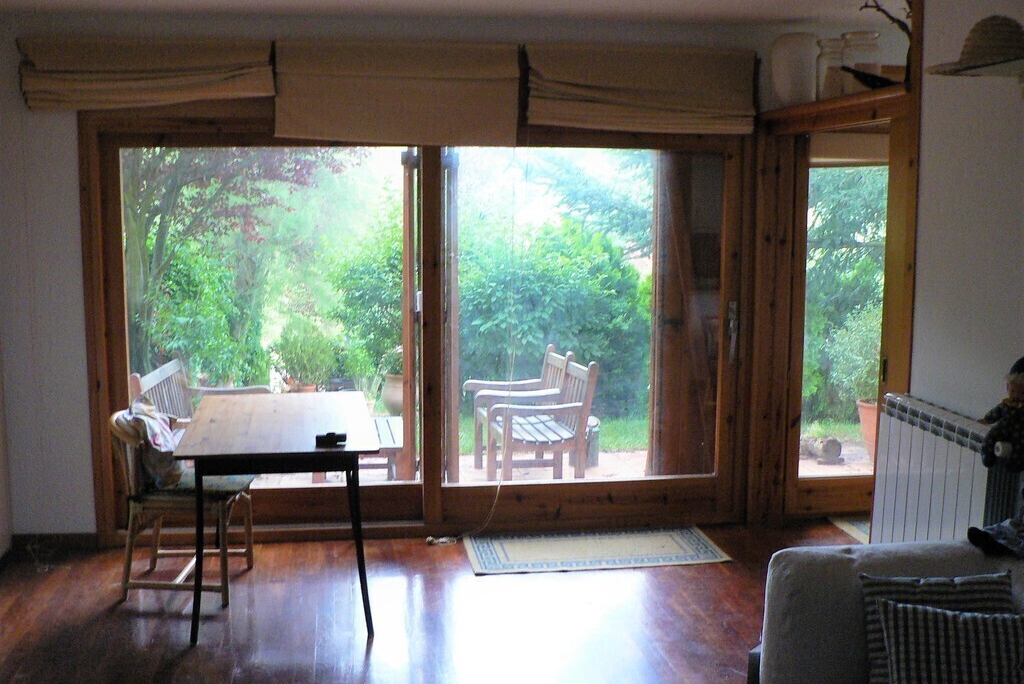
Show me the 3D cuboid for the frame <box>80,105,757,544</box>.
[{"bbox_3d":[-0.395,-0.089,5.308,3.260,2.140,0.130,-1,8,-7],"label":"frame"}]

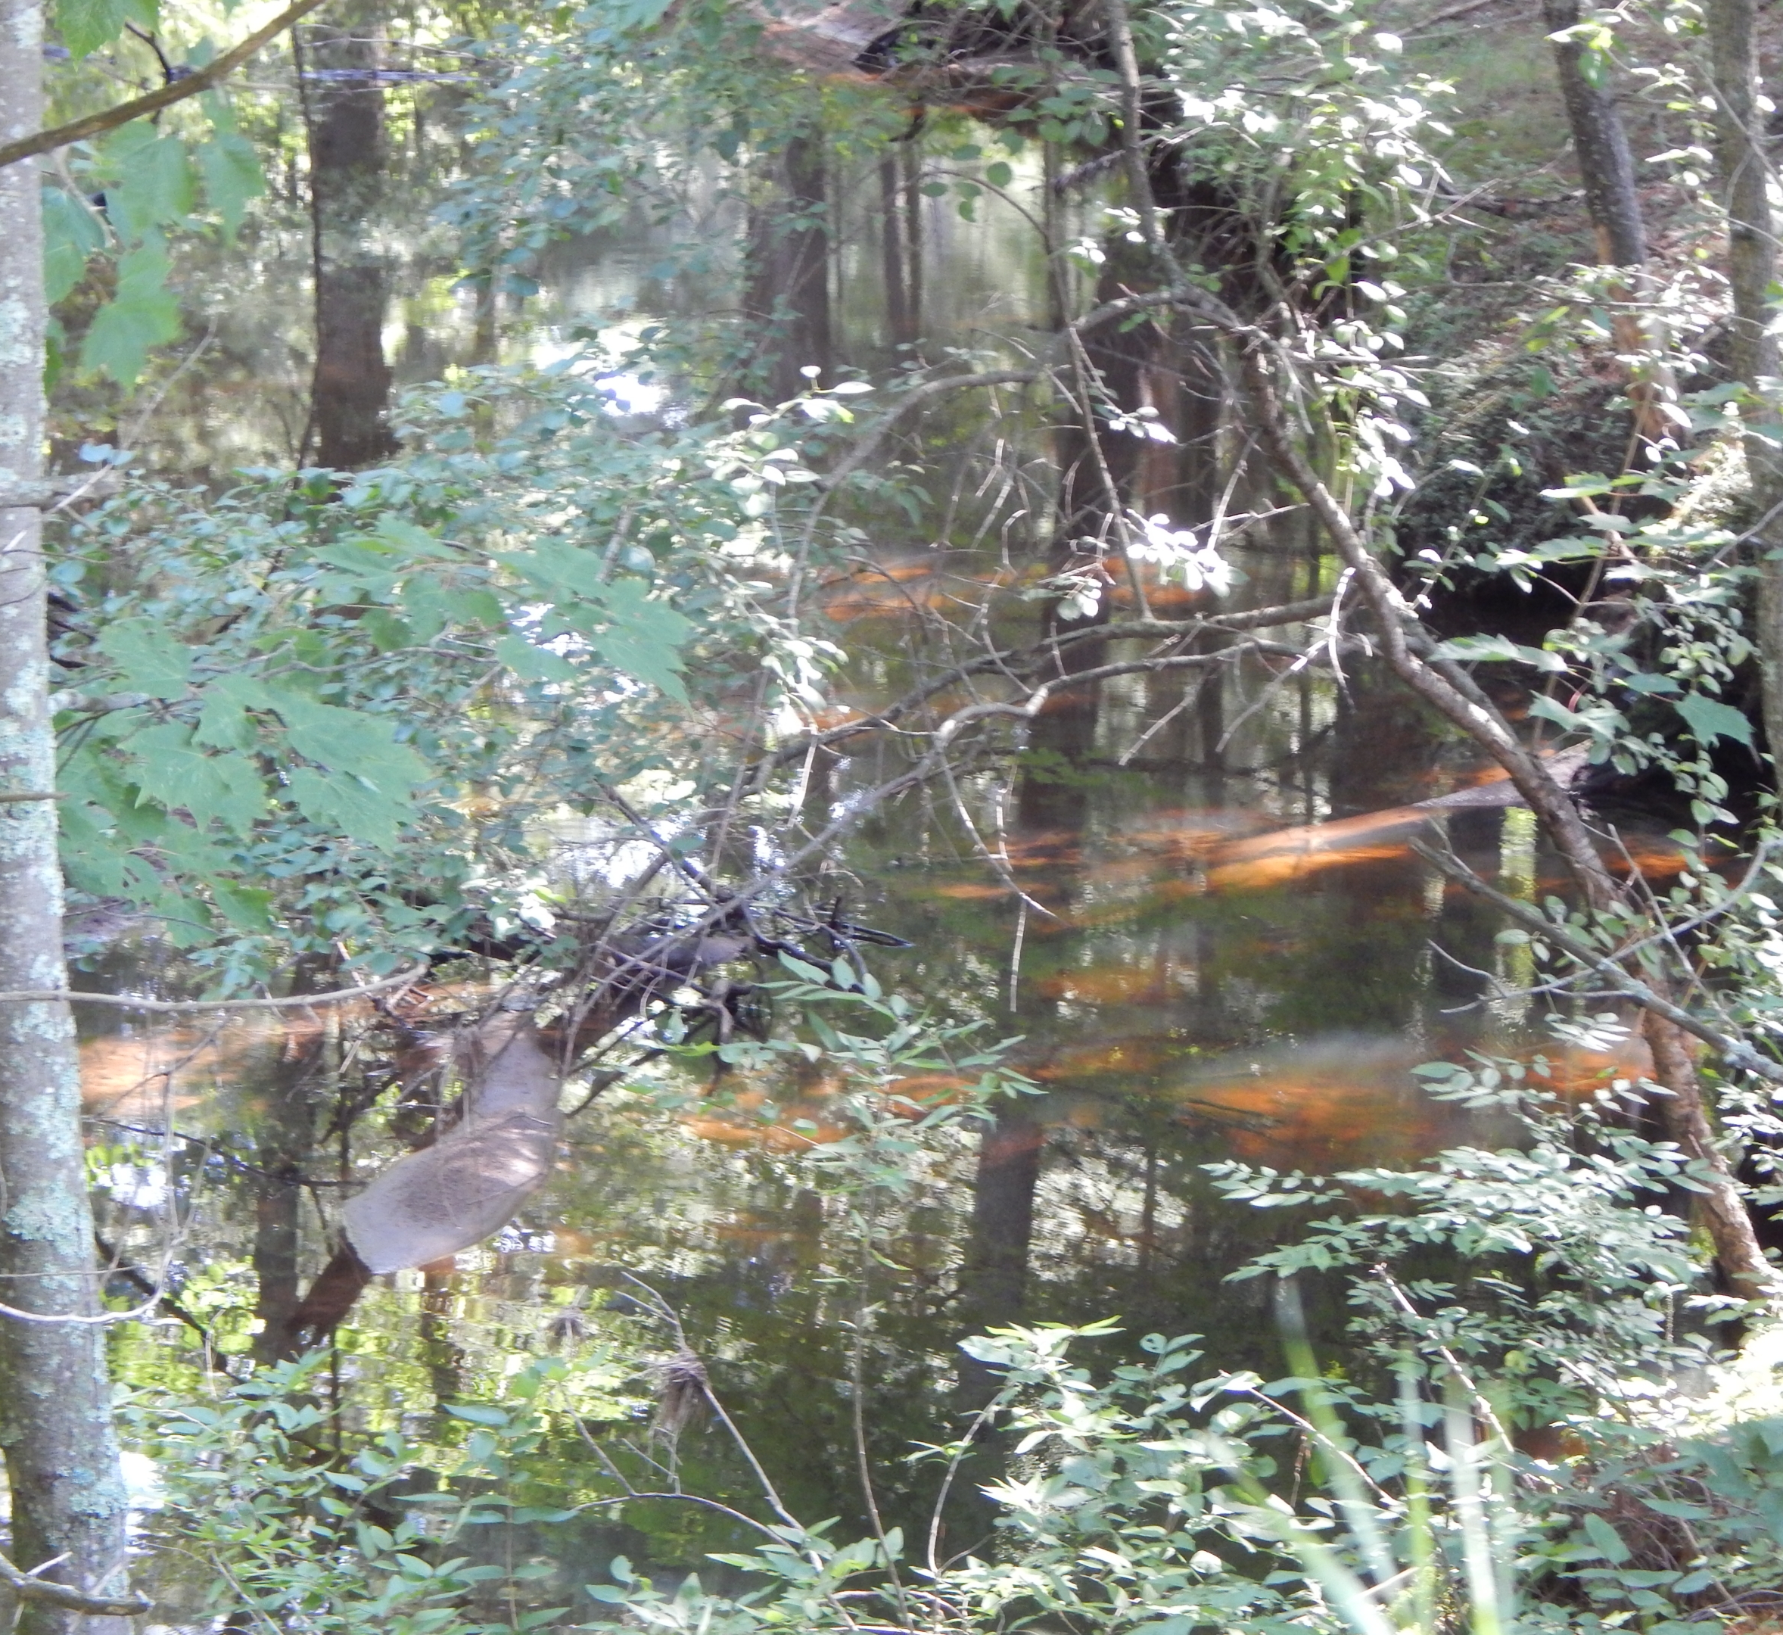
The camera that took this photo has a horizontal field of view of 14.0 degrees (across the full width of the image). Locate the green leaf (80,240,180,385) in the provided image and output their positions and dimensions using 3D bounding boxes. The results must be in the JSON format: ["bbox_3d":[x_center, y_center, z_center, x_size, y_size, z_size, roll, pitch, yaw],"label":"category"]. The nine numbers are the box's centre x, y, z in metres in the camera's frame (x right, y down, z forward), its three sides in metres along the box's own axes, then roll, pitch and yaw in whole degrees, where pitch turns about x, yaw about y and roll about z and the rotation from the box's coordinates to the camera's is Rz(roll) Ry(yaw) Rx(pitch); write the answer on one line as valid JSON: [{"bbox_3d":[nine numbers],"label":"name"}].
[{"bbox_3d":[-0.599,-0.398,5.700,0.079,0.114,0.035,0,13,0],"label":"green leaf"}]

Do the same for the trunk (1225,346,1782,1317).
[{"bbox_3d":[0.818,0.007,9.600,0.160,1.450,0.180,-28,0,6],"label":"trunk"}]

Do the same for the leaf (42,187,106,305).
[{"bbox_3d":[-0.680,-0.462,5.850,0.070,0.096,0.035,0,13,0],"label":"leaf"}]

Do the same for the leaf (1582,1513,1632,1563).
[{"bbox_3d":[0.722,0.726,7.300,0.030,0.060,0.020,-38,0,7],"label":"leaf"}]

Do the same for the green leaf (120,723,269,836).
[{"bbox_3d":[-0.558,-0.031,5.800,0.119,0.090,0.050,0,13,0],"label":"green leaf"}]

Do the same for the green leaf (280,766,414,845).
[{"bbox_3d":[-0.435,-0.010,5.800,0.105,0.063,0.050,0,13,0],"label":"green leaf"}]

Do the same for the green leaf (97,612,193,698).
[{"bbox_3d":[-0.603,-0.131,5.850,0.077,0.066,0.050,0,13,0],"label":"green leaf"}]

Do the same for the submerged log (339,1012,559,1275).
[{"bbox_3d":[-0.654,0.482,10.700,0.240,0.270,0.750,6,14,26],"label":"submerged log"}]

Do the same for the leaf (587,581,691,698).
[{"bbox_3d":[-0.205,-0.145,5.900,0.085,0.094,0.050,0,13,0],"label":"leaf"}]

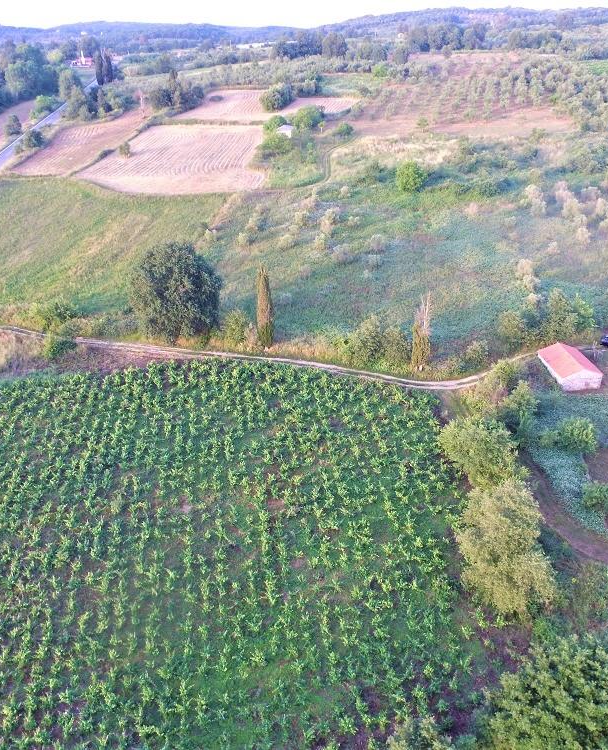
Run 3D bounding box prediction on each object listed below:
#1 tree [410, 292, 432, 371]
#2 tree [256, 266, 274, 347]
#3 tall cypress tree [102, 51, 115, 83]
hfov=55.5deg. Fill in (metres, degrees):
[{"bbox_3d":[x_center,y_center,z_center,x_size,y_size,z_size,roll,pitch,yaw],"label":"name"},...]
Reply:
[{"bbox_3d":[15.867,-5.631,76.462,2.400,11.400,2.400,0,31,0],"label":"tree"},{"bbox_3d":[-5.600,-9.504,81.990,2.400,12.400,2.400,0,31,0],"label":"tree"},{"bbox_3d":[-118.874,-187.075,350.608,5.200,17.100,5.200,0,31,0],"label":"tall cypress tree"}]

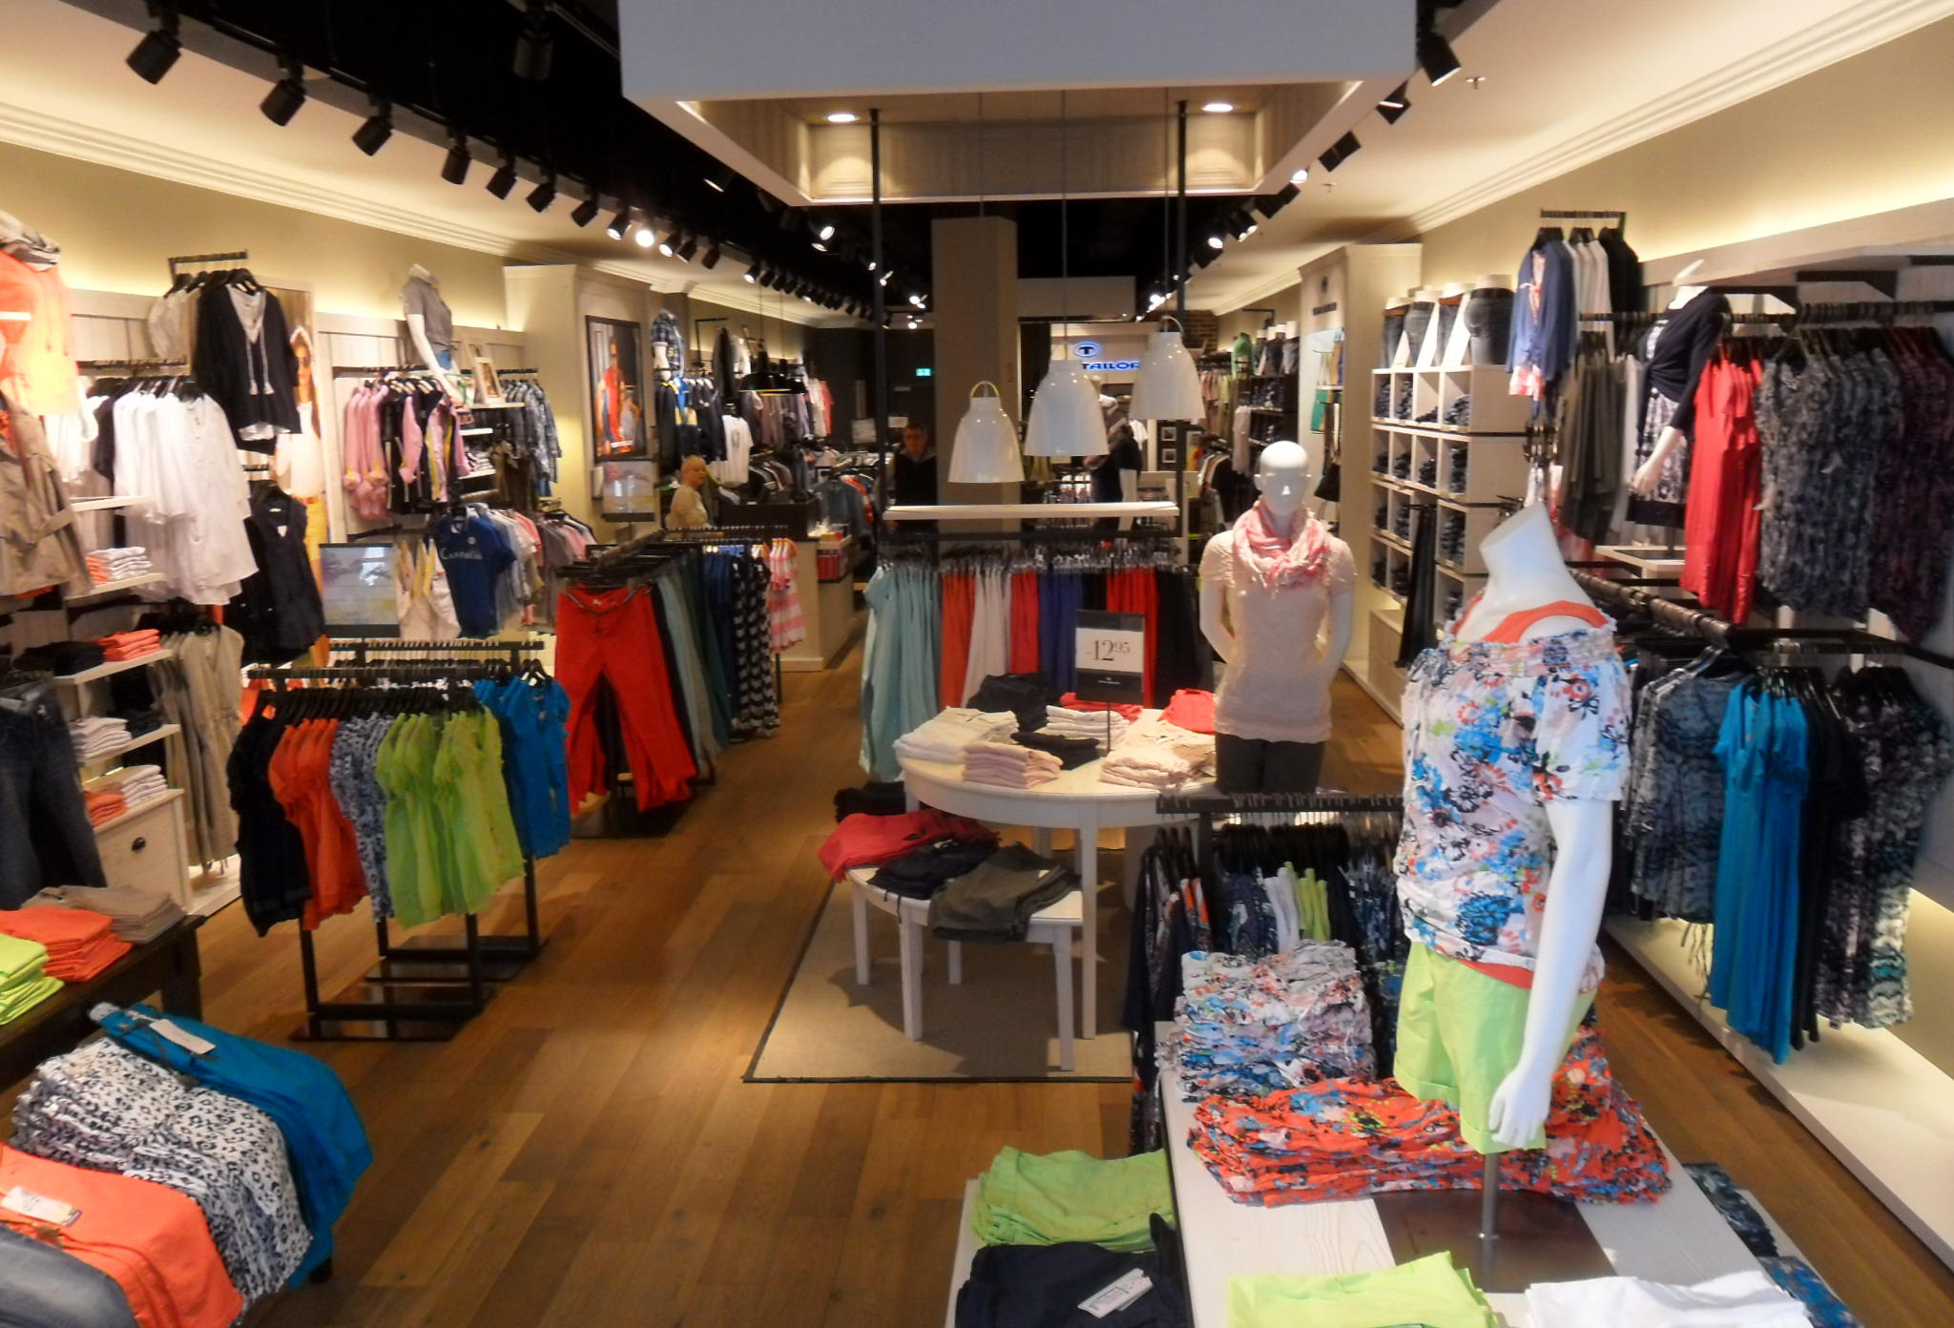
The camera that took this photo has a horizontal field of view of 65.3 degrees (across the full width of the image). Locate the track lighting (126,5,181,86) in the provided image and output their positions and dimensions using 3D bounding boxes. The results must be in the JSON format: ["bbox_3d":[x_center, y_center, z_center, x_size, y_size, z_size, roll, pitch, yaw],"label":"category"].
[{"bbox_3d":[-2.513,-1.887,4.651,0.165,0.230,0.105,4,12,26],"label":"track lighting"}]

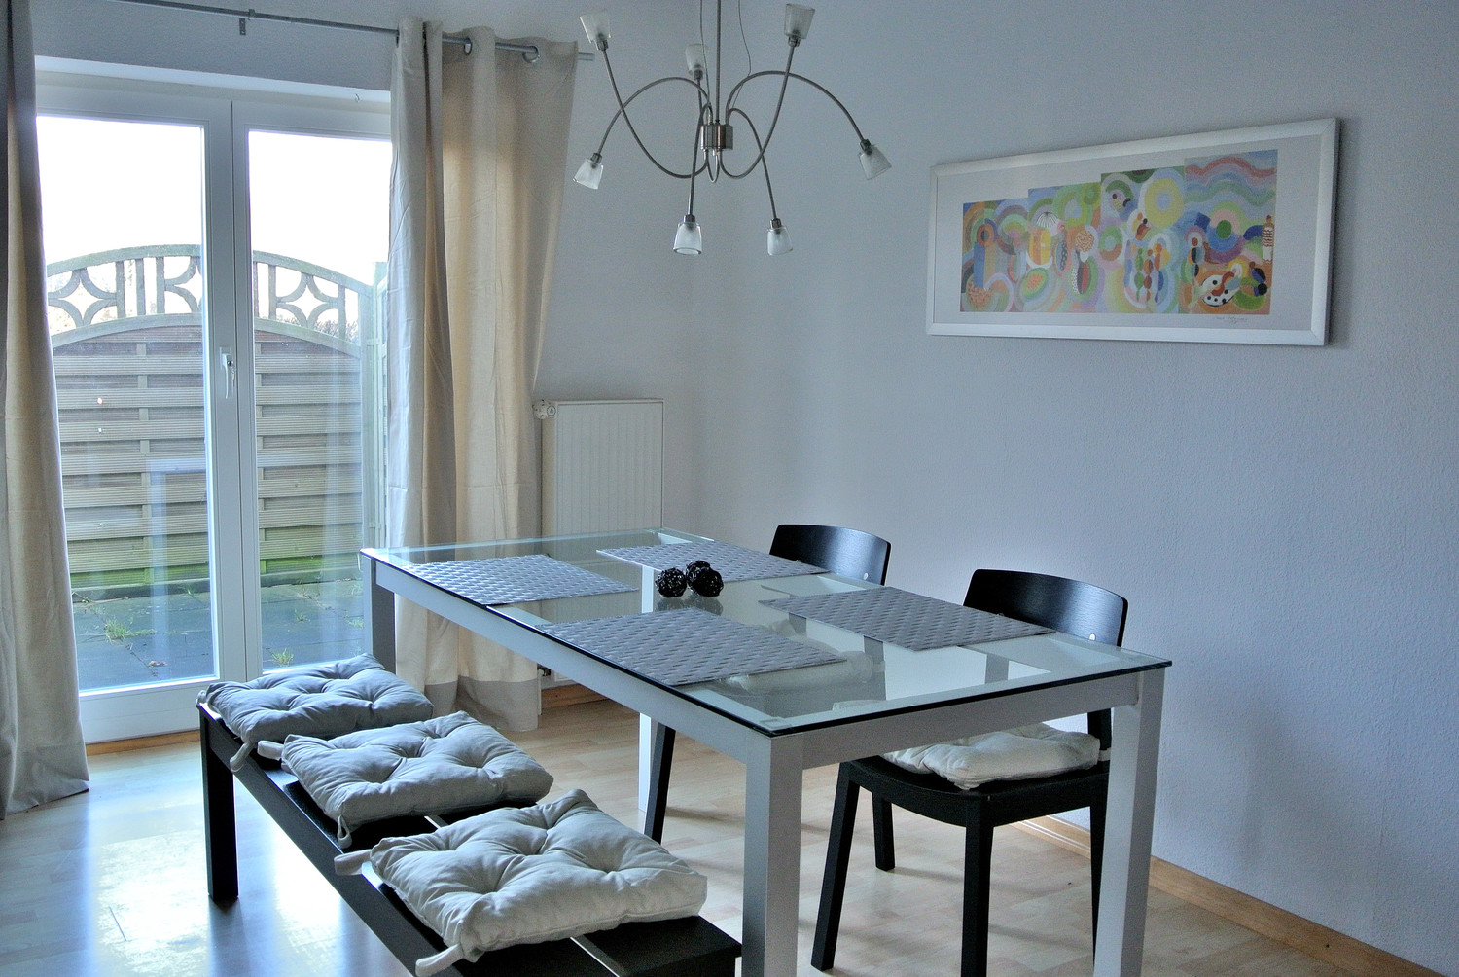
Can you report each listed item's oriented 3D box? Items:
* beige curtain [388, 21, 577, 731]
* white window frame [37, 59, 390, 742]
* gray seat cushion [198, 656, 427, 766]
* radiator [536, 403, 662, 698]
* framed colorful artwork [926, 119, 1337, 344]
[{"bbox_3d":[-0.738,-0.300,4.246,0.560,2.135,0.175,-4,8,-33],"label":"beige curtain"},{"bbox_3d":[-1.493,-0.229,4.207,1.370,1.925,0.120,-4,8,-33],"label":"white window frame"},{"bbox_3d":[-0.881,0.451,2.940,0.365,0.075,0.390,-4,8,-33],"label":"gray seat cushion"},{"bbox_3d":[-0.416,0.163,4.539,0.400,0.907,0.104,-4,8,-33],"label":"radiator"},{"bbox_3d":[0.886,-0.579,3.266,0.030,0.450,1.198,-4,8,-33],"label":"framed colorful artwork"}]

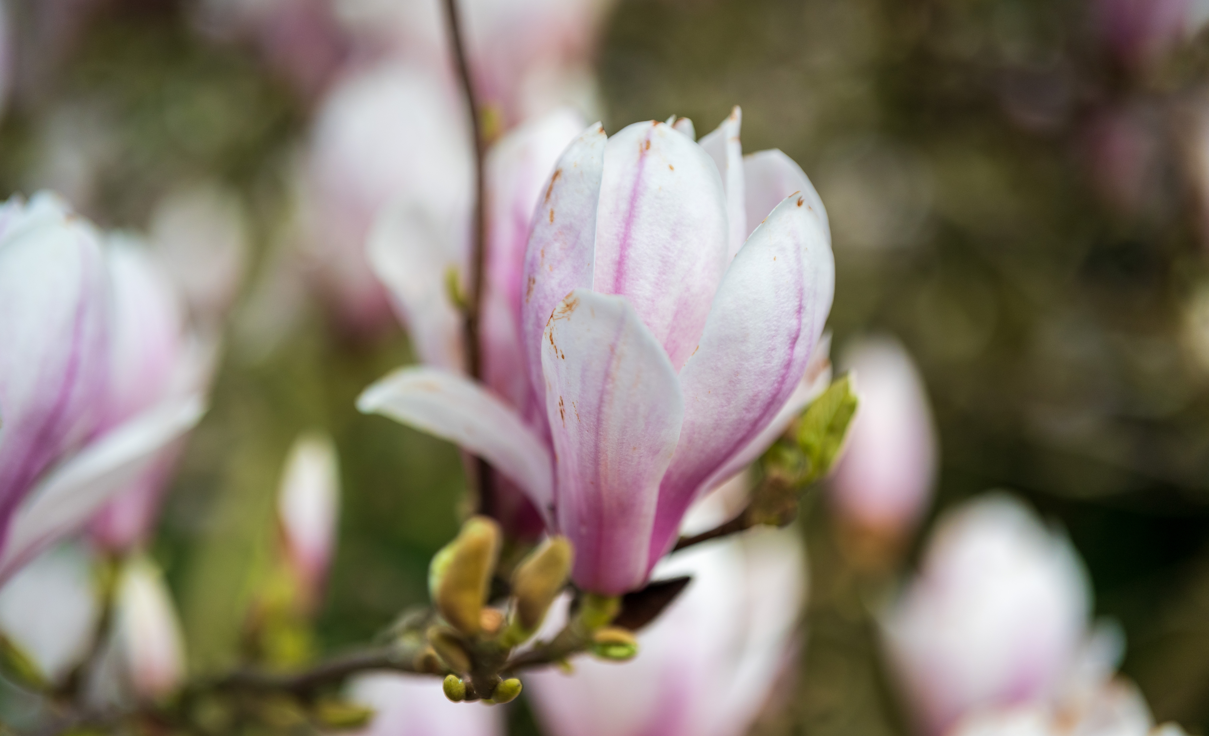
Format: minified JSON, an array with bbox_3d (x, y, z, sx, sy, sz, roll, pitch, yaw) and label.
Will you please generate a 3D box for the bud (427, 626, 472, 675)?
[{"bbox_3d":[-0.035,0.064,0.416,0.006,0.013,0.006,-40,6,0],"label":"bud"}]

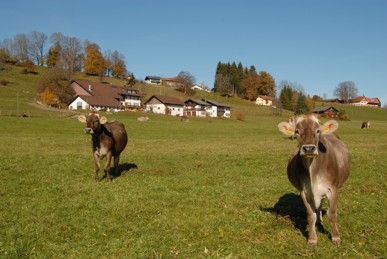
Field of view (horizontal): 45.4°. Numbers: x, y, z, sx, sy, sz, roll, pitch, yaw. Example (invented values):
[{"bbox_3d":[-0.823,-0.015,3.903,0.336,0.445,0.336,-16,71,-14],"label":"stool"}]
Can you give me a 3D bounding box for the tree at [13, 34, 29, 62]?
[{"bbox_3d":[-106.536,-49.419,285.000,9.900,18.200,9.900,1,2,0],"label":"tree"}]

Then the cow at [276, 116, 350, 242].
[{"bbox_3d":[1.460,0.540,5.500,0.700,1.440,1.950,1,2,15],"label":"cow"}]

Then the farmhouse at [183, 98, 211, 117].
[{"bbox_3d":[1.642,-8.868,190.000,9.000,7.400,9.000,1,2,35],"label":"farmhouse"}]

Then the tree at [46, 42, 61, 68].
[{"bbox_3d":[-78.652,-41.573,260.000,8.000,14.800,8.000,-1,2,-17],"label":"tree"}]

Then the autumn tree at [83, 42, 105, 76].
[{"bbox_3d":[-58.341,-40.838,270.000,12.800,19.800,12.800,1,2,0],"label":"autumn tree"}]

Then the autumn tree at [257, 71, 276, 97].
[{"bbox_3d":[57.179,-35.490,365.000,16.600,22.100,16.600,1,2,0],"label":"autumn tree"}]

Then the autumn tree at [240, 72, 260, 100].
[{"bbox_3d":[43.723,-32.984,355.000,15.300,21.500,15.300,1,2,0],"label":"autumn tree"}]

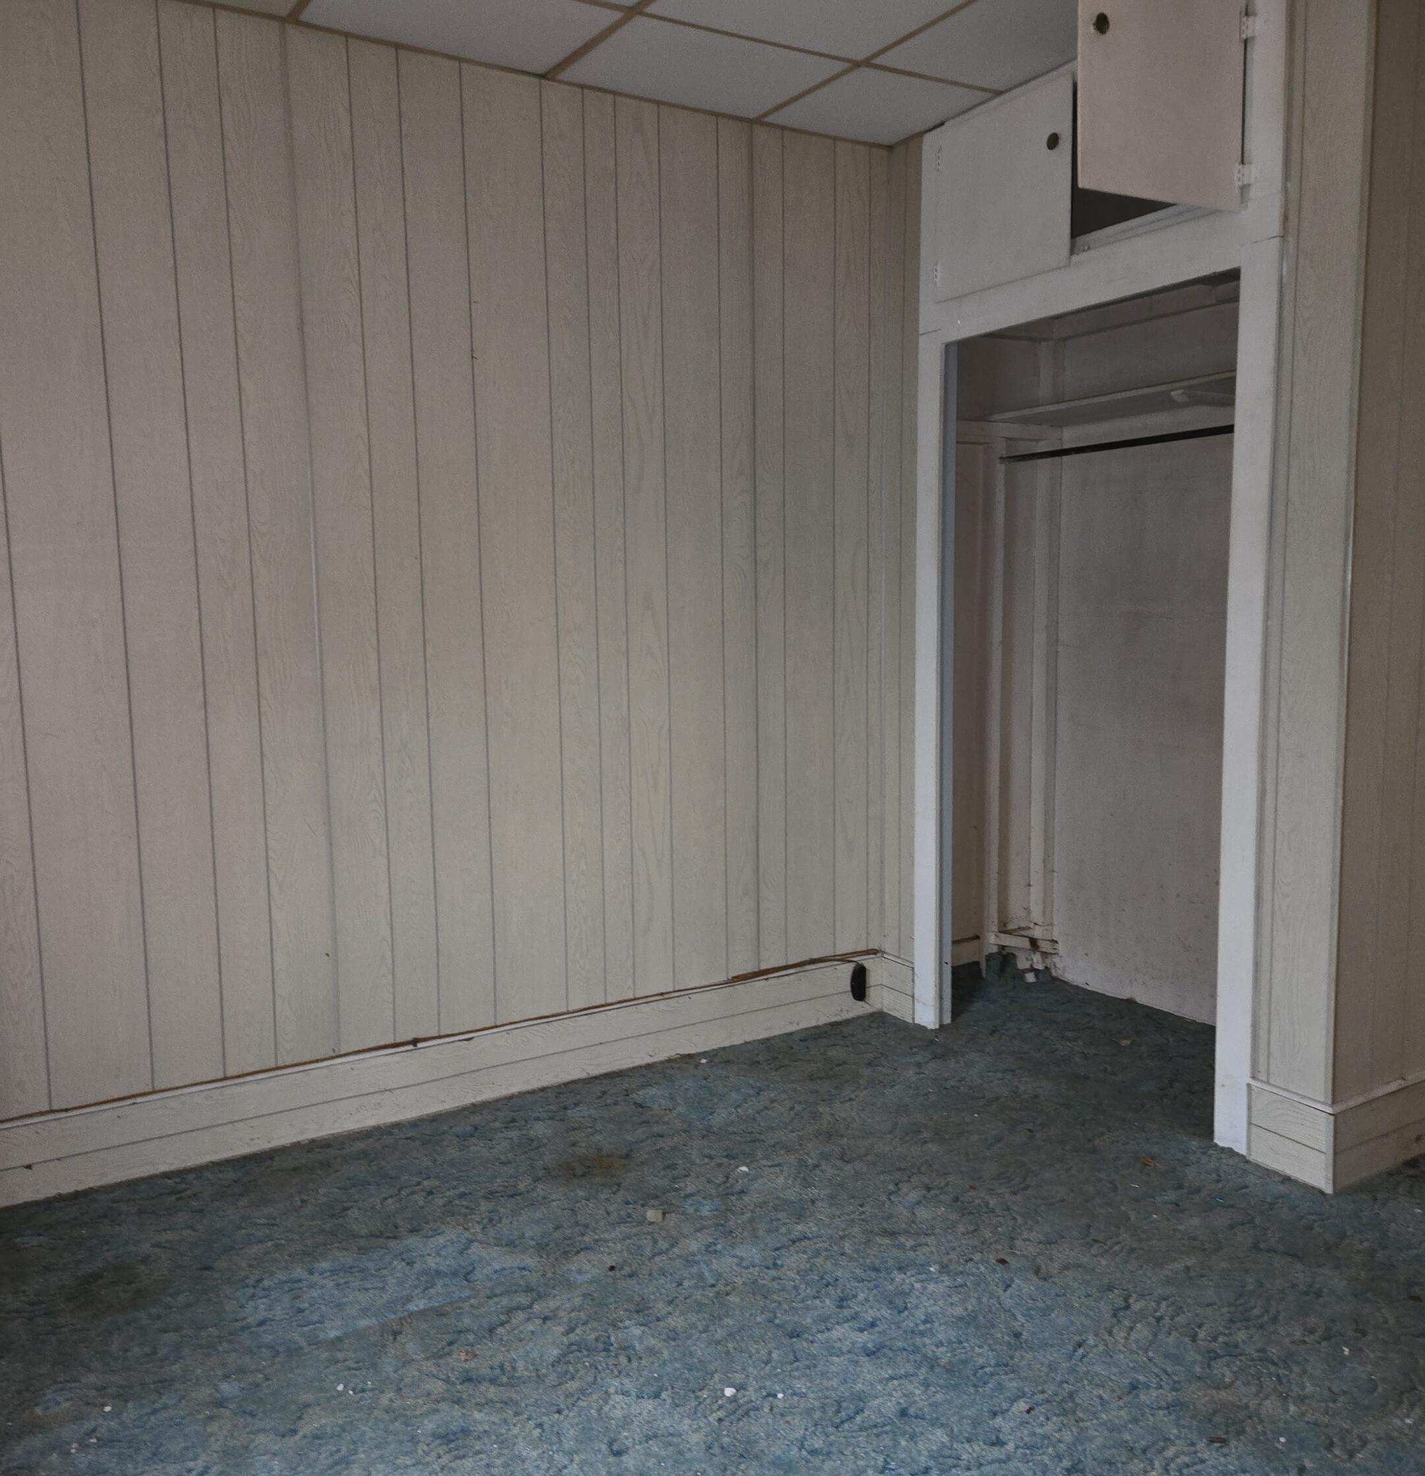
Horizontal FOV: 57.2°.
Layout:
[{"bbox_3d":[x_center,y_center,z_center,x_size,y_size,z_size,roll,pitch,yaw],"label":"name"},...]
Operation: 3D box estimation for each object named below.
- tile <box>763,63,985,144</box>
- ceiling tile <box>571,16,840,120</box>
[{"bbox_3d":[0.430,-1.654,3.420,0.436,0.020,0.418,-5,8,-30],"label":"tile"},{"bbox_3d":[-0.027,-1.615,3.151,0.593,0.020,0.418,-5,8,-30],"label":"ceiling tile"}]

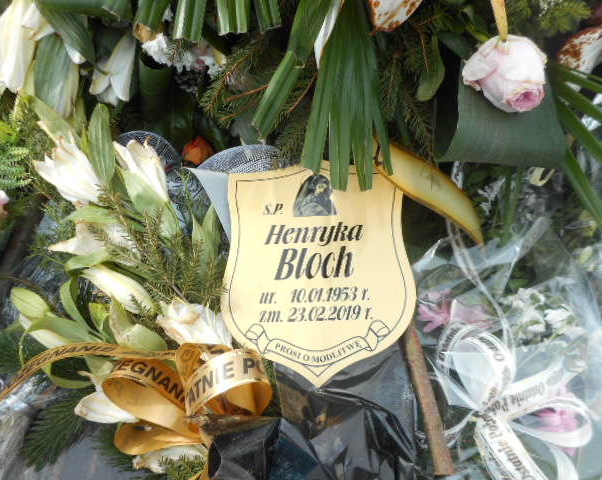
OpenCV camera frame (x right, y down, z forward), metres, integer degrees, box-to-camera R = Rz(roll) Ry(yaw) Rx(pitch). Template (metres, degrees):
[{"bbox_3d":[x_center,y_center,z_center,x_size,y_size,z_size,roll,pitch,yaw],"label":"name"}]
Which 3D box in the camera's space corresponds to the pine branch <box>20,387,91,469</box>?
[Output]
[{"bbox_3d":[-0.319,0.243,0.600,0.075,0.035,0.130,36,74,19],"label":"pine branch"}]

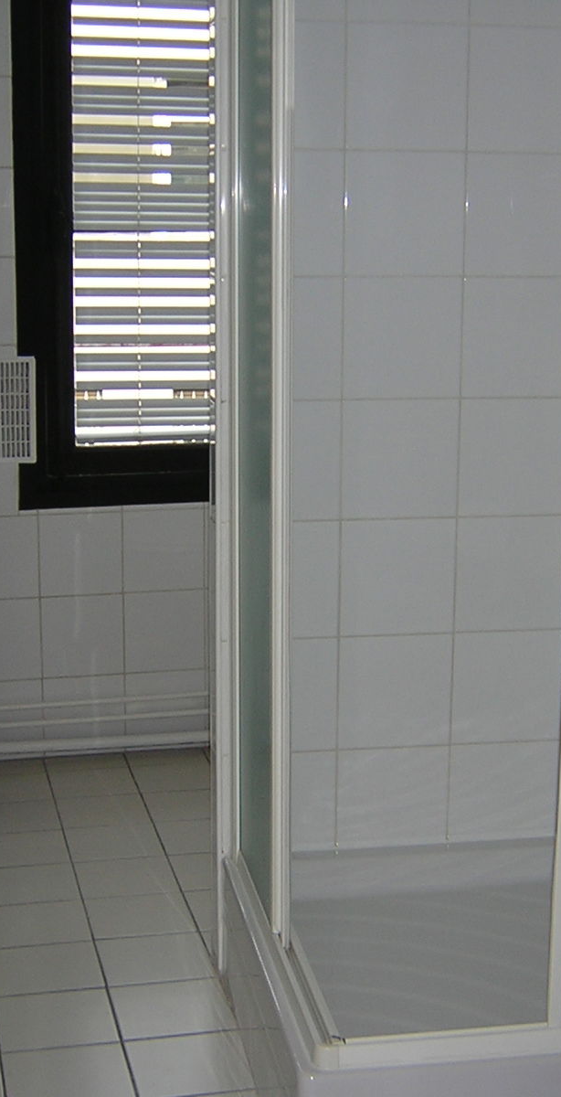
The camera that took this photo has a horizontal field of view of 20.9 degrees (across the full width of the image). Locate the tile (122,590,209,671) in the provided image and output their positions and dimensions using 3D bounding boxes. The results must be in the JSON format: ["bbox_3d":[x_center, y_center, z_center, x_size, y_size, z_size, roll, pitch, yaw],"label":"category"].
[{"bbox_3d":[-0.281,0.203,3.712,0.200,0.200,0.010,-2,12,-13],"label":"tile"}]

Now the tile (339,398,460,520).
[{"bbox_3d":[0.200,-0.149,2.536,0.200,0.200,0.010,-1,12,-9],"label":"tile"}]

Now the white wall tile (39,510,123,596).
[{"bbox_3d":[-0.477,0.015,3.641,0.200,0.200,0.010,-3,12,-14],"label":"white wall tile"}]

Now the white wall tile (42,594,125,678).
[{"bbox_3d":[-0.475,0.211,3.665,0.200,0.200,0.010,-2,12,-13],"label":"white wall tile"}]

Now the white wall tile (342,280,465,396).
[{"bbox_3d":[0.202,-0.346,2.512,0.200,0.200,0.010,-2,10,-13],"label":"white wall tile"}]

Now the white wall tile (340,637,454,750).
[{"bbox_3d":[0.197,0.246,2.618,0.200,0.200,0.010,-1,12,-9],"label":"white wall tile"}]

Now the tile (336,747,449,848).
[{"bbox_3d":[0.198,0.429,2.648,0.200,0.174,0.010,-2,10,-13],"label":"tile"}]

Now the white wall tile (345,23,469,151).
[{"bbox_3d":[0.201,-0.728,2.401,0.200,0.200,0.010,-2,12,-13],"label":"white wall tile"}]

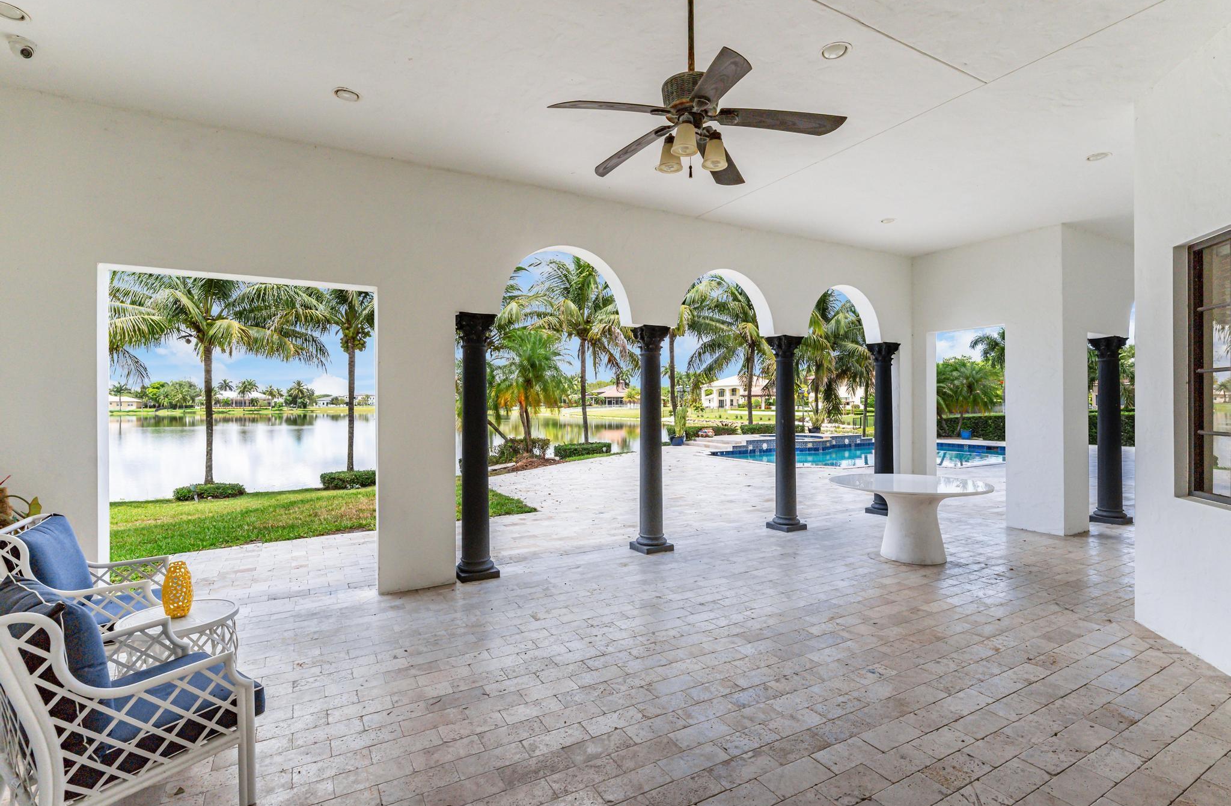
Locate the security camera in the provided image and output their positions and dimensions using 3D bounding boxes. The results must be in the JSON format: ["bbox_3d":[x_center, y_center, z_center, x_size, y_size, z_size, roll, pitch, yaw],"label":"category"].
[{"bbox_3d":[-3.381,-2.020,3.115,0.119,0.085,0.119,0,0,22],"label":"security camera"}]

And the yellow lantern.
[{"bbox_3d":[-2.301,0.965,2.862,0.127,0.285,0.127,0,0,-28],"label":"yellow lantern"}]

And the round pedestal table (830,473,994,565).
[{"bbox_3d":[3.048,1.205,5.660,1.473,0.759,1.473,0,0,-28],"label":"round pedestal table"}]

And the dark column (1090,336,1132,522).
[{"bbox_3d":[6.526,0.359,7.201,0.341,2.413,0.341,0,0,-28],"label":"dark column"}]

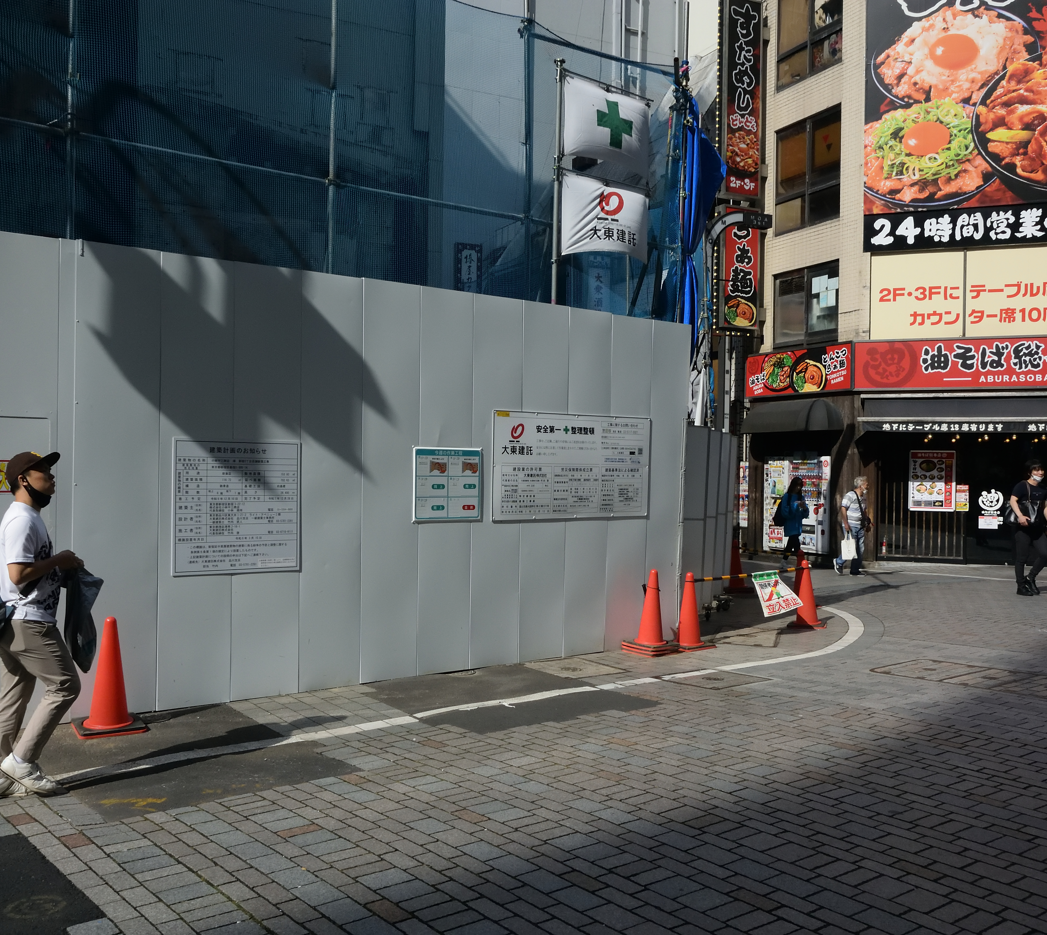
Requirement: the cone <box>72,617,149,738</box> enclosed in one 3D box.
[{"bbox_3d":[-2.518,1.255,6.431,0.390,0.690,0.390,1,0,-25],"label":"cone"}]

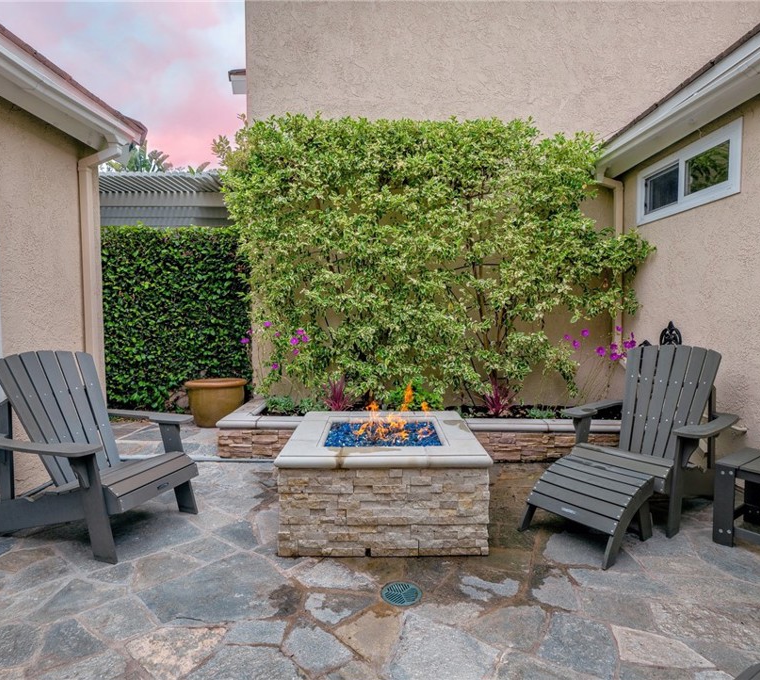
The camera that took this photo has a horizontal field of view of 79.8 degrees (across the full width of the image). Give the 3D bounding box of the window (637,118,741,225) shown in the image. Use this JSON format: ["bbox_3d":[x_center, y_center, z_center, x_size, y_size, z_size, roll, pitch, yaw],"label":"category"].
[{"bbox_3d":[2.473,-1.301,3.704,0.071,0.500,1.232,0,4,0],"label":"window"}]

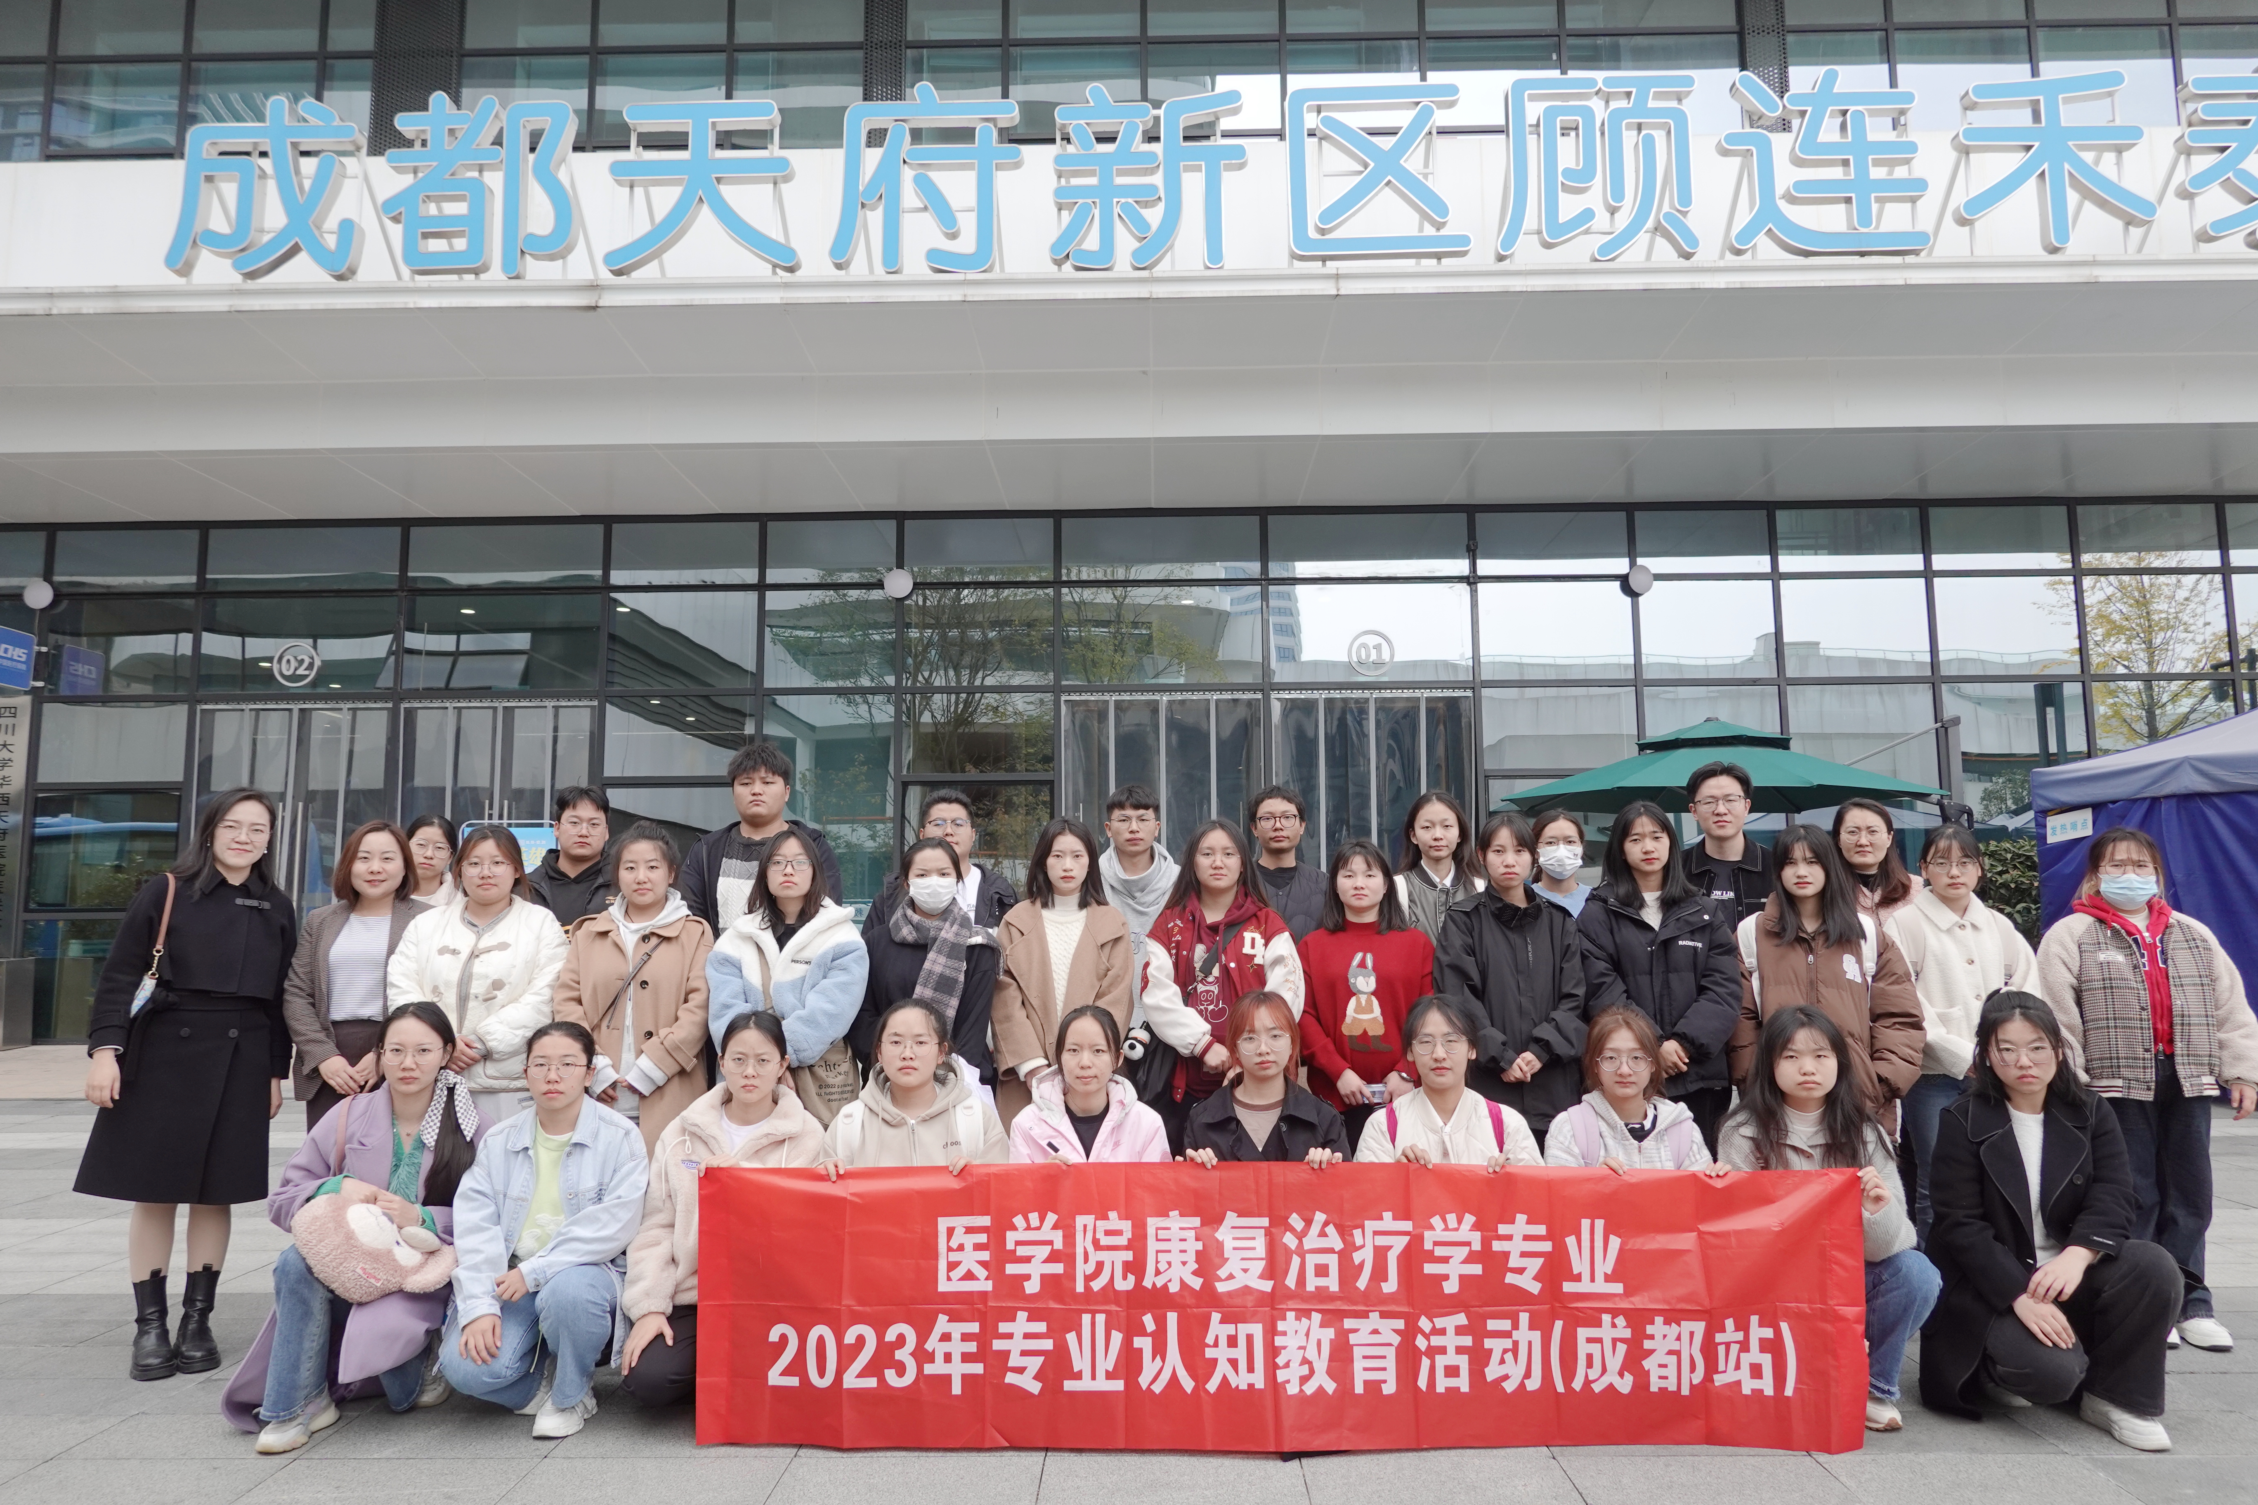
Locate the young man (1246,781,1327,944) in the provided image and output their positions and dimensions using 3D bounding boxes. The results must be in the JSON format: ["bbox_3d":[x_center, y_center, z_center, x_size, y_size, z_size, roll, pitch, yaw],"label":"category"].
[{"bbox_3d":[0.543,0.974,5.323,0.500,1.716,0.330,-1,-6,5],"label":"young man"}]

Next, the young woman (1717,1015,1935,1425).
[{"bbox_3d":[1.854,1.196,4.027,0.580,1.026,0.600,-1,-6,9],"label":"young woman"}]

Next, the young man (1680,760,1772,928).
[{"bbox_3d":[2.134,0.920,5.304,0.520,1.791,0.340,-2,-6,13],"label":"young man"}]

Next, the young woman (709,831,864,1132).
[{"bbox_3d":[-1.119,1.022,4.892,0.550,1.568,0.360,0,-6,-5],"label":"young woman"}]

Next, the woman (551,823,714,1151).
[{"bbox_3d":[-1.569,1.014,4.742,0.520,1.585,0.350,1,-6,-10],"label":"woman"}]

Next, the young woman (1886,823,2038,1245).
[{"bbox_3d":[2.659,1.000,4.805,0.520,1.544,0.340,-2,-6,15],"label":"young woman"}]

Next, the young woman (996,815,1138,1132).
[{"bbox_3d":[-0.209,1.007,4.910,0.480,1.584,0.340,0,-6,-1],"label":"young woman"}]

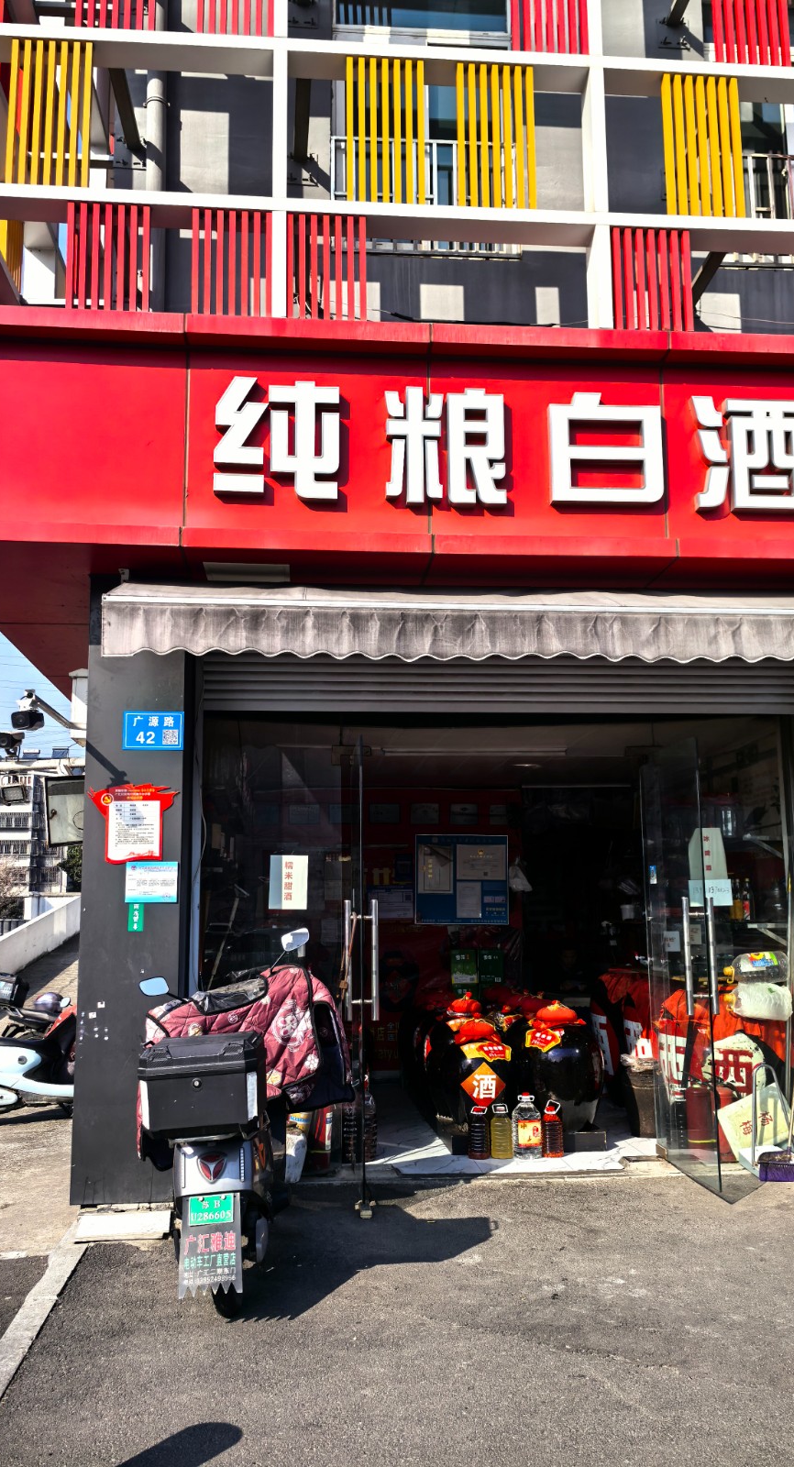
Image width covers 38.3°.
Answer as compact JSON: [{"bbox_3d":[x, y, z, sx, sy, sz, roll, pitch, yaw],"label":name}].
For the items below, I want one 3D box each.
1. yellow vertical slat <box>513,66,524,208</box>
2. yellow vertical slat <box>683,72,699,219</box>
[{"bbox_3d":[0.650,-3.139,6.039,0.033,0.832,0.037,0,-9,-5],"label":"yellow vertical slat"},{"bbox_3d":[1.608,-3.174,6.238,0.035,0.857,0.066,0,-9,-5],"label":"yellow vertical slat"}]

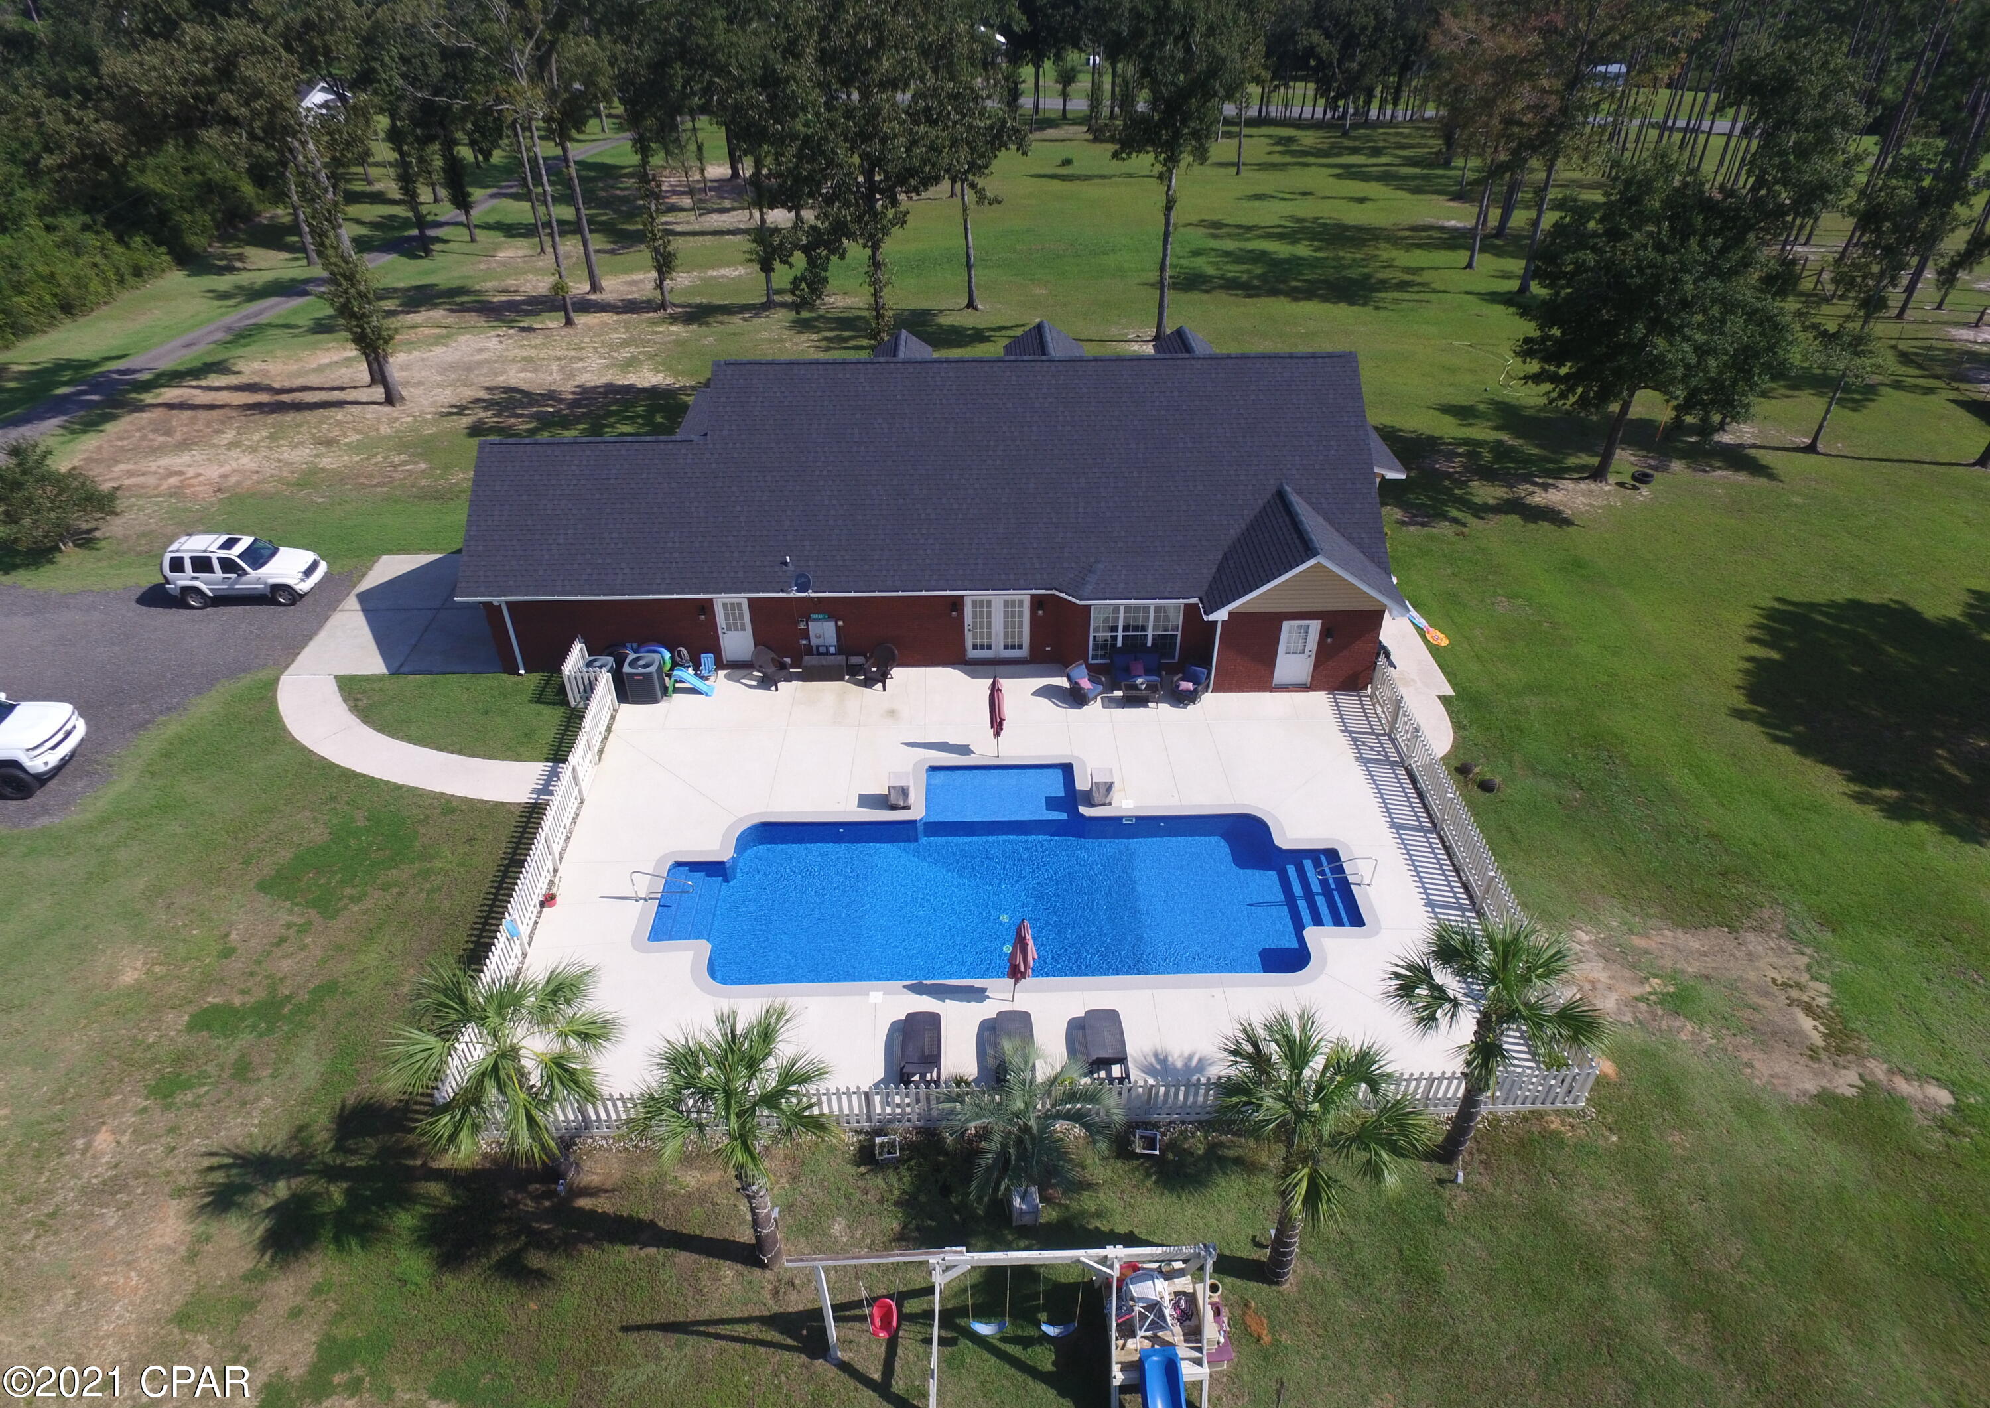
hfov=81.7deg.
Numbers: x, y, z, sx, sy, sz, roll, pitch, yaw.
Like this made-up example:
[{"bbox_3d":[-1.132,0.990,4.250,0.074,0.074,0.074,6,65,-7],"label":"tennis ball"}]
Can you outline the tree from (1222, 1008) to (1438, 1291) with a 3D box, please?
[{"bbox_3d":[4.408,6.996,16.725,3.000,5.300,3.000,-1,36,-1],"label":"tree"}]

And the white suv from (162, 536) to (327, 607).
[{"bbox_3d":[-22.824,-4.109,34.980,4.430,1.820,1.830,-1,36,-1],"label":"white suv"}]

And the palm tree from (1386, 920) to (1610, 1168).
[{"bbox_3d":[7.685,5.804,18.438,3.350,5.200,3.350,-1,36,-1],"label":"palm tree"}]

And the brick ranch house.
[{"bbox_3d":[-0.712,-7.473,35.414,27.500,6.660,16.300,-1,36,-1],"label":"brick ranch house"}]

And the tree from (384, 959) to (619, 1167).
[{"bbox_3d":[-7.459,6.386,18.371,3.500,4.400,3.500,-1,36,-1],"label":"tree"}]

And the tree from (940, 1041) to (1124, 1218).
[{"bbox_3d":[0.543,7.100,17.998,2.750,3.650,2.750,-1,36,-1],"label":"tree"}]

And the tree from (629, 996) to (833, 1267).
[{"bbox_3d":[-3.682,6.901,17.012,2.950,5.150,2.950,-1,36,-1],"label":"tree"}]

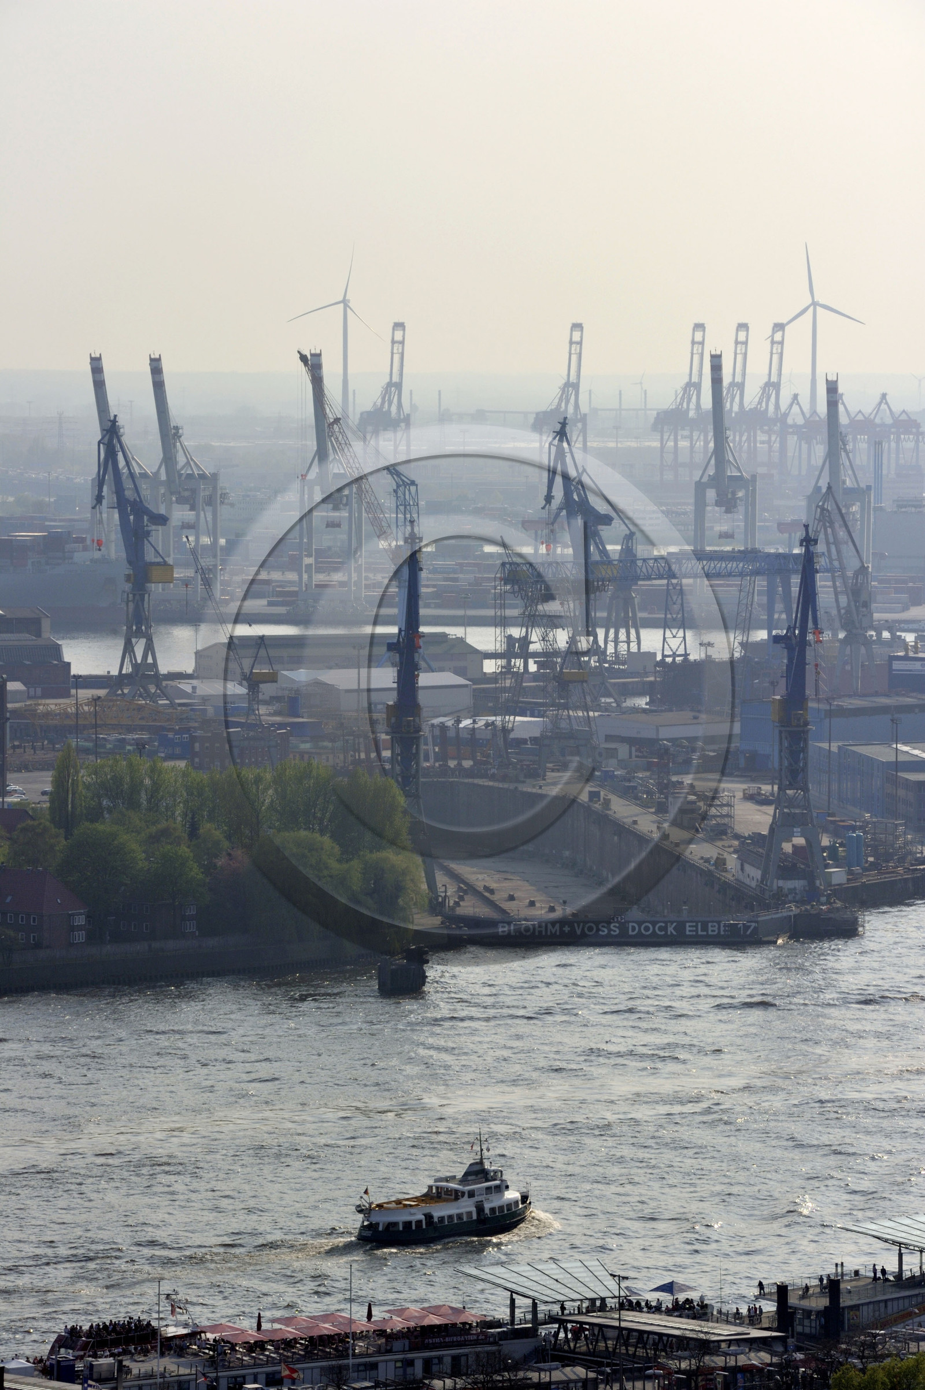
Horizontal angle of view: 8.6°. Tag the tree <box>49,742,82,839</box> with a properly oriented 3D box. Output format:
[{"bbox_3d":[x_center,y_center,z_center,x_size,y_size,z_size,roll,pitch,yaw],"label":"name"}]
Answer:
[{"bbox_3d":[-79.155,19.472,1230.000,6.600,20.200,6.500,0,3,0],"label":"tree"}]

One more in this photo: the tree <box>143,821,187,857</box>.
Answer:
[{"bbox_3d":[-53.092,28.927,1100.000,8.200,12.500,8.000,0,3,0],"label":"tree"}]

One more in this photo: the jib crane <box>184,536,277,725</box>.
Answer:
[{"bbox_3d":[-61.190,-16.178,1628.574,24.500,50.500,7.000,0,3,0],"label":"jib crane"}]

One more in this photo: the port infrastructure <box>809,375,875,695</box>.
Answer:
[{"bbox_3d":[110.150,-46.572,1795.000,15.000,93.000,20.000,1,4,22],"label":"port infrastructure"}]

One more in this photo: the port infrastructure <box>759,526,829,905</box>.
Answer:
[{"bbox_3d":[60.261,2.463,1120.000,11.000,67.000,14.500,-2,4,-27],"label":"port infrastructure"}]

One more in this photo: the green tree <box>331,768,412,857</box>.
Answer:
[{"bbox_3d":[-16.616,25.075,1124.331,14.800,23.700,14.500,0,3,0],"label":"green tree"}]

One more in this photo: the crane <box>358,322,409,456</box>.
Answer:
[{"bbox_3d":[-56.734,-205.512,4386.697,26.000,117.000,58.000,-1,3,-17],"label":"crane"}]

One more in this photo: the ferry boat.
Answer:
[{"bbox_3d":[-2.280,58.940,740.000,7.000,11.200,27.000,3,5,44],"label":"ferry boat"}]

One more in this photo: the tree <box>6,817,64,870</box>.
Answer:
[{"bbox_3d":[-75.170,30.150,1085.000,10.200,17.000,10.200,0,3,0],"label":"tree"}]

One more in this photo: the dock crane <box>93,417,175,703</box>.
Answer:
[{"bbox_3d":[-91.849,-37.755,1724.000,22.500,79.500,15.000,1,3,10],"label":"dock crane"}]

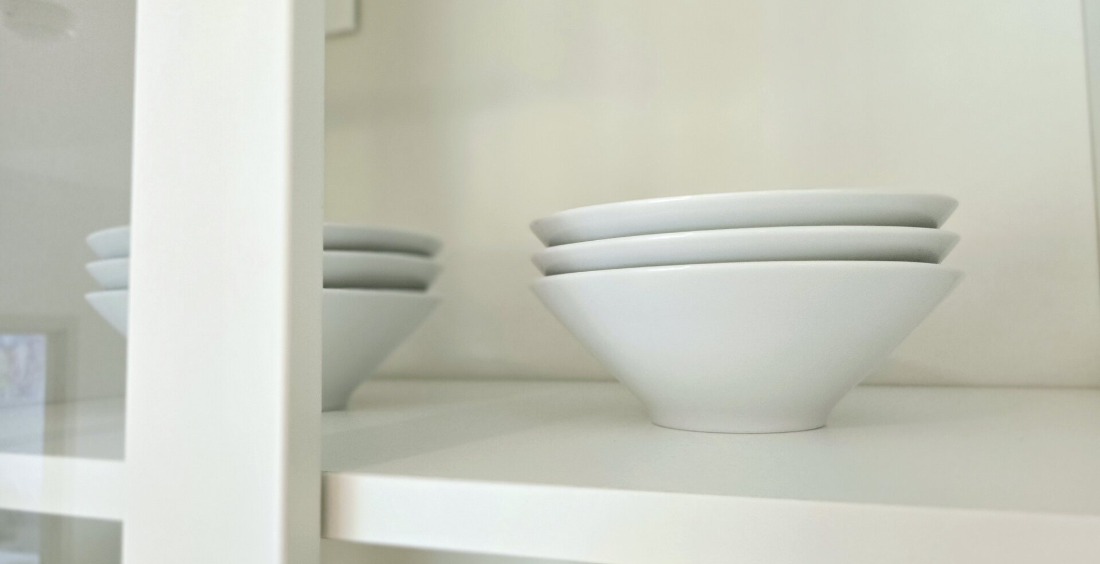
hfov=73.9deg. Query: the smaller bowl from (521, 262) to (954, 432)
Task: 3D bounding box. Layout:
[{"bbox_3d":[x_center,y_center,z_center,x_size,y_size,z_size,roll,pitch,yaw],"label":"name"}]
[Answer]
[{"bbox_3d":[0.078,0.029,0.309,0.175,0.060,0.175,-1,-4,0],"label":"smaller bowl"}]

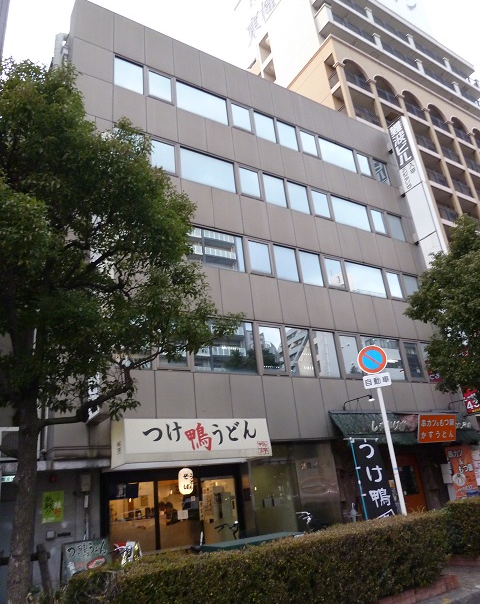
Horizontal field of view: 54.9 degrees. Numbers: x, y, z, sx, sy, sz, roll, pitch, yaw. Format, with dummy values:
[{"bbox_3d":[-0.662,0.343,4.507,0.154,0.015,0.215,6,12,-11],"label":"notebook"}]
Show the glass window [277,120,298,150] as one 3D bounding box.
[{"bbox_3d":[2.171,-7.529,21.020,1.138,1.488,0.100,8,-26,-31],"label":"glass window"}]

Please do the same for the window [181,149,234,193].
[{"bbox_3d":[-1.151,-4.843,17.141,2.278,1.395,0.120,8,-27,-31],"label":"window"}]

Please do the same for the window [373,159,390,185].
[{"bbox_3d":[7.241,-6.608,23.629,1.004,1.395,0.120,8,-27,-31],"label":"window"}]

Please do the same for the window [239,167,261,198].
[{"bbox_3d":[0.385,-4.664,18.122,0.879,1.252,0.120,8,-27,-31],"label":"window"}]

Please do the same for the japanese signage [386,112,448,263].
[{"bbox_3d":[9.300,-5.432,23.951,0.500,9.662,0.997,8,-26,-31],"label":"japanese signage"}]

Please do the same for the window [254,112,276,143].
[{"bbox_3d":[1.097,-7.500,19.948,1.045,1.395,0.120,8,-27,-31],"label":"window"}]

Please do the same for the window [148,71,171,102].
[{"bbox_3d":[-3.069,-8.284,17.847,0.964,1.310,0.100,8,-26,-31],"label":"window"}]

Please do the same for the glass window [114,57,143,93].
[{"bbox_3d":[-4.116,-8.403,17.198,1.153,1.499,0.100,8,-26,-31],"label":"glass window"}]

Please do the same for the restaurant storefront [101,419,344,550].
[{"bbox_3d":[0.015,4.893,12.665,7.425,3.482,1.300,8,-27,-31],"label":"restaurant storefront"}]

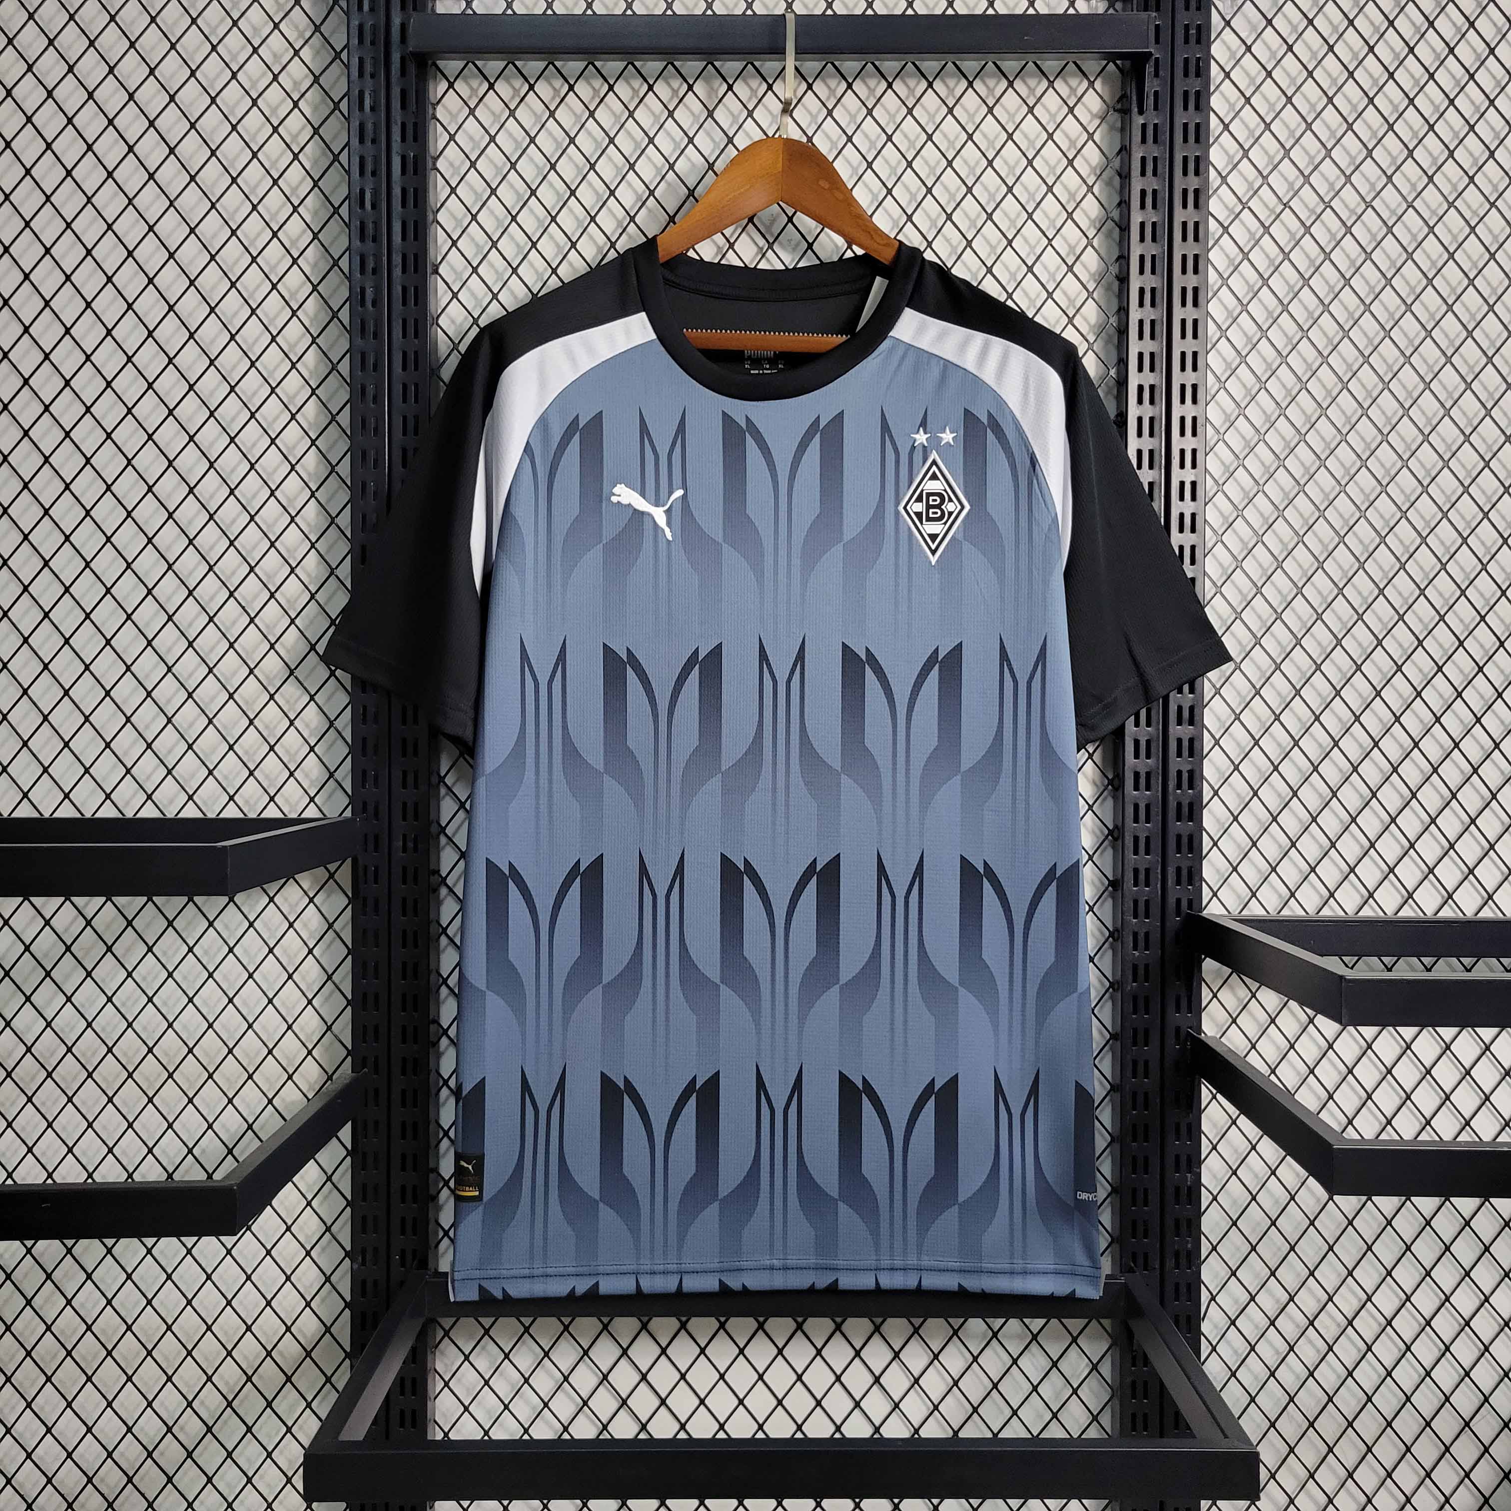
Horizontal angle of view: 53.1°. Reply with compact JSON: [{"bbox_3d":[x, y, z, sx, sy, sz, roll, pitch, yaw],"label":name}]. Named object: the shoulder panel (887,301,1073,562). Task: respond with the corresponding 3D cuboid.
[{"bbox_3d":[0.167,-0.235,1.115,0.135,0.192,0.060,0,1,0],"label":"shoulder panel"}]

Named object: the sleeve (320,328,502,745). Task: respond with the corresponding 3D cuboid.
[{"bbox_3d":[-0.259,-0.165,1.140,0.135,0.305,0.085,0,1,0],"label":"sleeve"}]

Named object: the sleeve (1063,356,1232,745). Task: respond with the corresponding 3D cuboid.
[{"bbox_3d":[0.295,-0.154,1.140,0.130,0.290,0.085,0,1,0],"label":"sleeve"}]

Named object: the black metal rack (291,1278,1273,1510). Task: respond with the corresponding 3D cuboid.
[{"bbox_3d":[0.015,0.430,1.052,0.571,0.032,0.297,0,1,0],"label":"black metal rack"}]

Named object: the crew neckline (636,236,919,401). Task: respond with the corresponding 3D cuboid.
[{"bbox_3d":[0.015,-0.323,1.120,0.216,0.122,0.085,0,1,0],"label":"crew neckline"}]

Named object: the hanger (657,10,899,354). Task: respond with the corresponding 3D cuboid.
[{"bbox_3d":[0.019,-0.434,1.145,0.430,0.260,0.060,0,1,0],"label":"hanger"}]

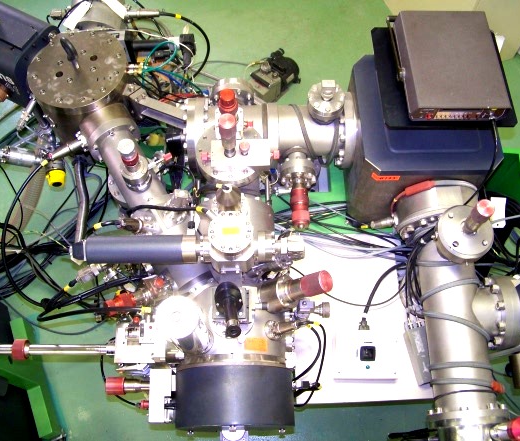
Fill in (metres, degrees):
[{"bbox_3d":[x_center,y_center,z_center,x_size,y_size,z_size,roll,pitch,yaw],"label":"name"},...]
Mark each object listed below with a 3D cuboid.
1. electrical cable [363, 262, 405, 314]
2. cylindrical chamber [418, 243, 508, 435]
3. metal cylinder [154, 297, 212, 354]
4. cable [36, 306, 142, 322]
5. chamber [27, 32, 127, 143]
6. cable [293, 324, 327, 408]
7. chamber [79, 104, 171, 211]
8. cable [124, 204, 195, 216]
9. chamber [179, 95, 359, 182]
[{"bbox_3d":[0.384,0.207,1.767,0.060,0.100,0.172,39,70,17],"label":"electrical cable"},{"bbox_3d":[0.531,0.294,1.523,0.190,0.190,0.512,2,64,1],"label":"cylindrical chamber"},{"bbox_3d":[-0.183,0.262,1.392,0.108,0.140,0.108,-4,64,9],"label":"metal cylinder"},{"bbox_3d":[-0.476,0.261,1.563,0.293,0.040,0.035,-3,64,-1],"label":"cable"},{"bbox_3d":[-0.569,-0.421,1.864,0.305,0.250,0.305,0,64,0],"label":"chamber"},{"bbox_3d":[0.133,0.386,1.481,0.085,0.080,0.215,0,64,0],"label":"cable"},{"bbox_3d":[-0.423,-0.202,1.750,0.155,0.155,0.370,-26,67,-12],"label":"chamber"},{"bbox_3d":[-0.285,-0.030,1.609,0.209,0.035,0.030,2,64,1],"label":"cable"},{"bbox_3d":[0.037,-0.284,1.809,0.555,0.235,0.235,-1,64,0],"label":"chamber"}]

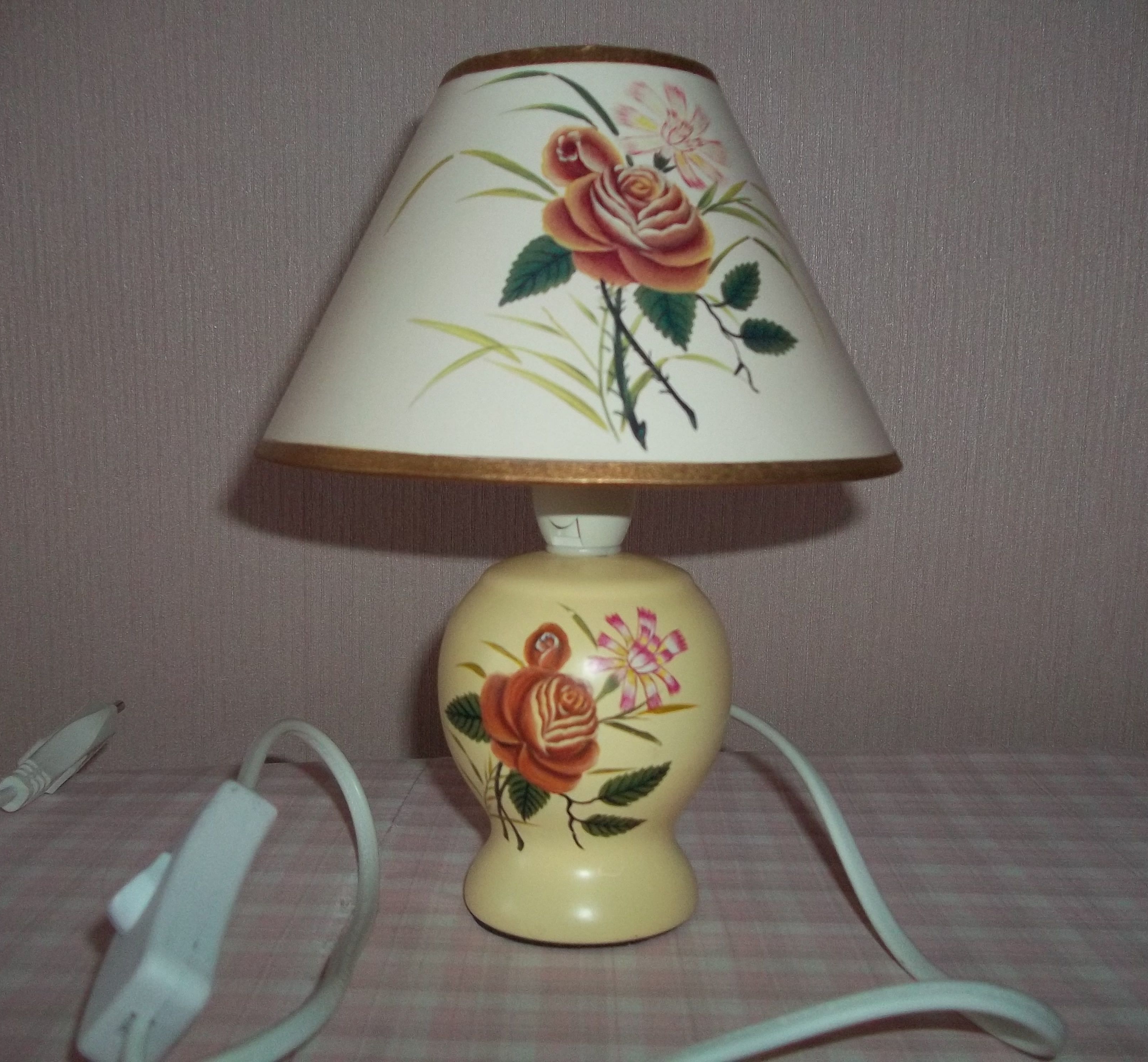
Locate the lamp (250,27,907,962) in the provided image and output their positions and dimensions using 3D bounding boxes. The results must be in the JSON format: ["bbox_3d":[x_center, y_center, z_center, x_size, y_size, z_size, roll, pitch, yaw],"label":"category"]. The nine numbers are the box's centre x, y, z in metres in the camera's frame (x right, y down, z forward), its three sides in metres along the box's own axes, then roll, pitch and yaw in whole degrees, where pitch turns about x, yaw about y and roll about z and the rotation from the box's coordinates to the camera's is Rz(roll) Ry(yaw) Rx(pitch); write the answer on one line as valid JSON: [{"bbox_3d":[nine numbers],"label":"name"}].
[{"bbox_3d":[0.001,-0.007,0.383,0.183,0.241,0.183,0,8,-2],"label":"lamp"}]

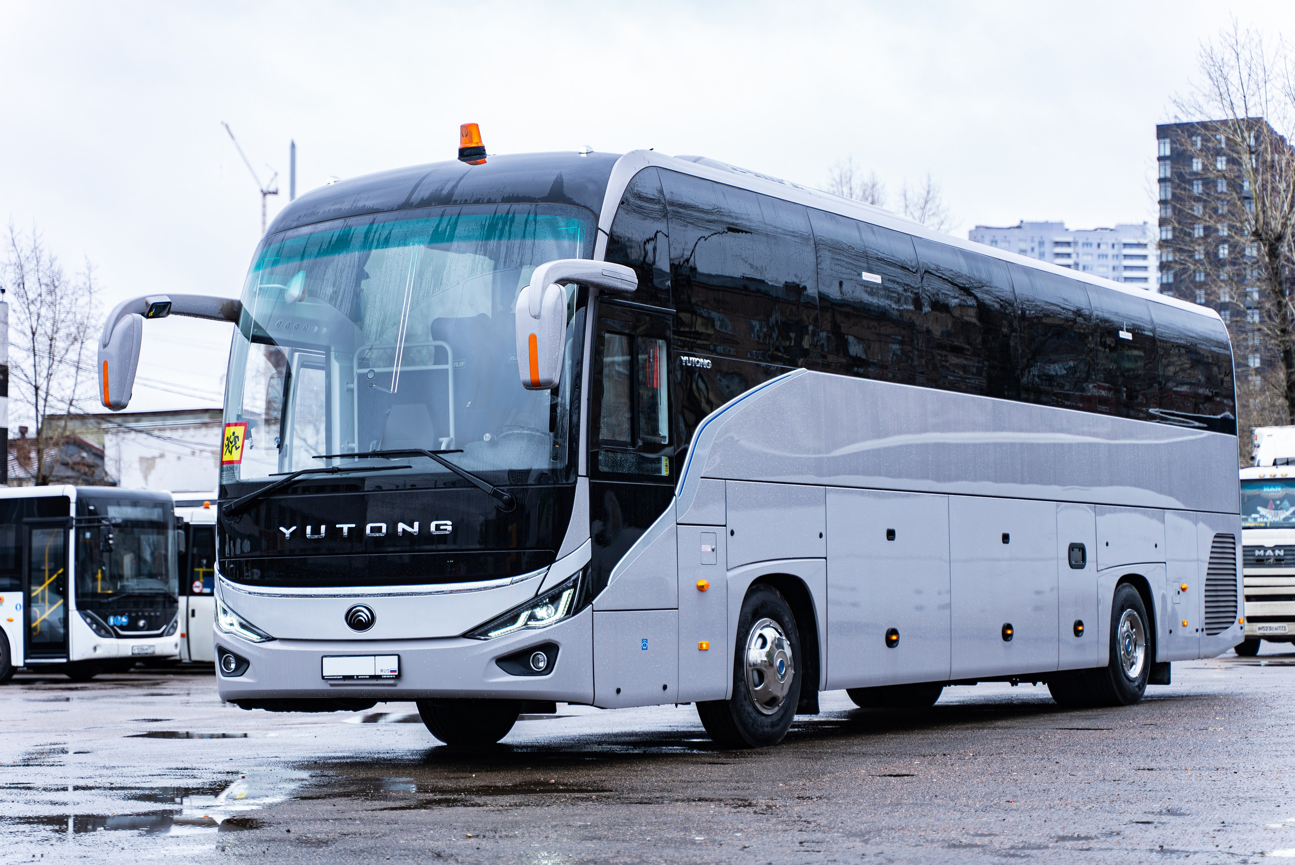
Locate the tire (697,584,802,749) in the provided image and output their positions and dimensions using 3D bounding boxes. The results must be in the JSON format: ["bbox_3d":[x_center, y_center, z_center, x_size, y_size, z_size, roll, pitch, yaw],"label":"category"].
[{"bbox_3d":[0.617,1.441,15.608,0.300,1.030,1.030,-3,-4,31],"label":"tire"}]

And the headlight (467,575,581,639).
[{"bbox_3d":[-0.678,0.956,13.748,0.620,0.370,0.260,-2,-4,19],"label":"headlight"}]

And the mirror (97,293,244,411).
[{"bbox_3d":[-2.805,-0.451,14.910,0.370,0.720,1.180,-3,-4,31],"label":"mirror"}]

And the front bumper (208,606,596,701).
[{"bbox_3d":[-1.492,1.264,14.209,2.550,0.550,0.430,-3,-4,31],"label":"front bumper"}]

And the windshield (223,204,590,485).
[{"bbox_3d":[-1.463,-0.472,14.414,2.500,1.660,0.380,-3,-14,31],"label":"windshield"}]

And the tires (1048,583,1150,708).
[{"bbox_3d":[3.748,1.757,21.048,0.630,1.030,1.030,-3,-4,31],"label":"tires"}]

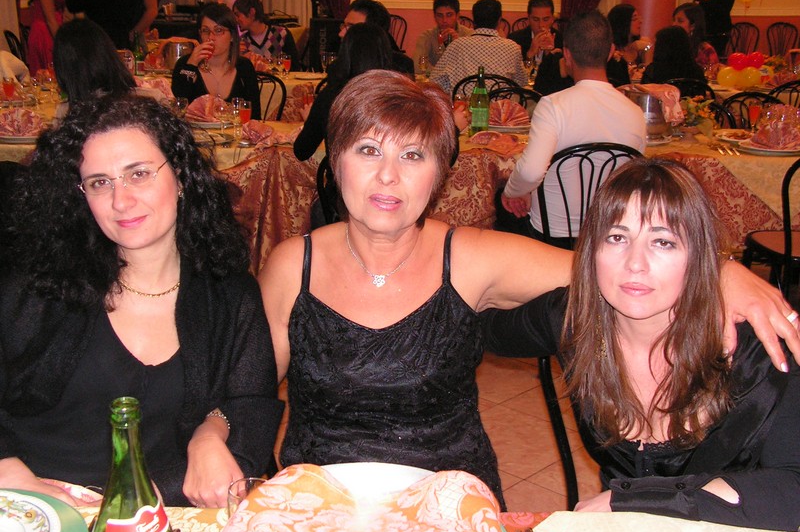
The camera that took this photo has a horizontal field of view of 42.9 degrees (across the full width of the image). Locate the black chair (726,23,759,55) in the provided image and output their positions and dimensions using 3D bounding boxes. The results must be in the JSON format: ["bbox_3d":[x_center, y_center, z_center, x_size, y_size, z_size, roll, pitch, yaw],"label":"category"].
[{"bbox_3d":[4.264,-2.530,12.554,0.420,0.900,0.480,2,16,0],"label":"black chair"}]

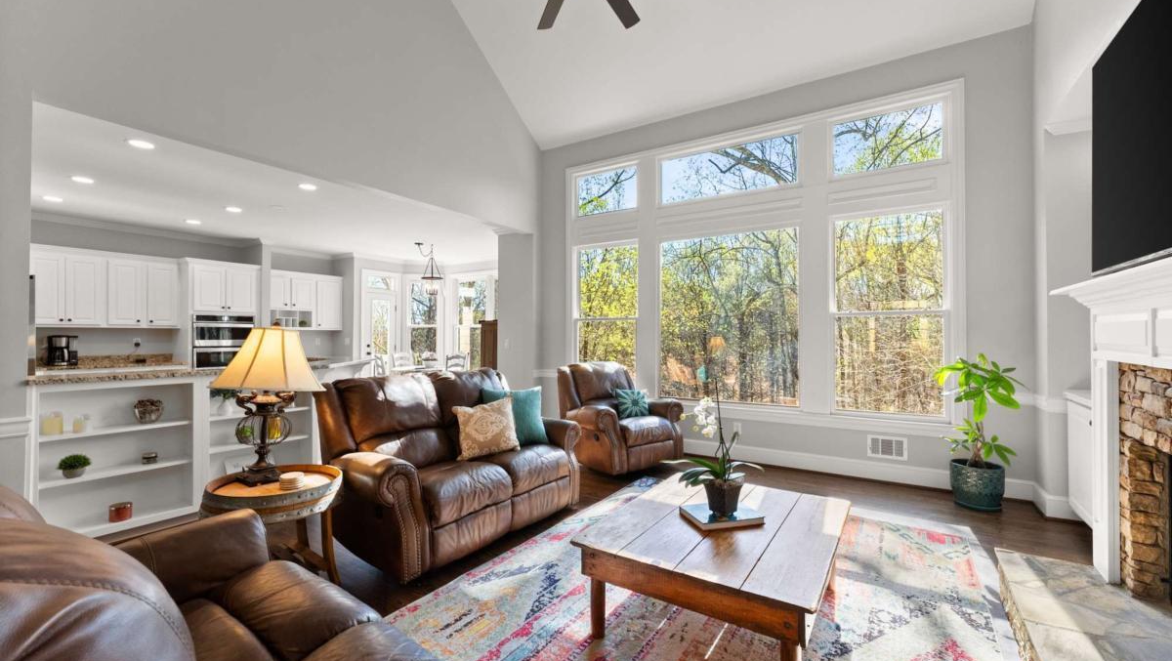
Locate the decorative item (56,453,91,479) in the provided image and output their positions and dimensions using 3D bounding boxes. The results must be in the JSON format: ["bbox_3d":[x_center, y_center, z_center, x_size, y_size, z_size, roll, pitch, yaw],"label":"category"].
[{"bbox_3d":[-3.257,0.866,2.901,0.140,0.135,0.140,-1,-1,31],"label":"decorative item"}]

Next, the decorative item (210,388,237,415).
[{"bbox_3d":[-2.808,0.547,3.529,0.140,0.220,0.150,0,-1,32],"label":"decorative item"}]

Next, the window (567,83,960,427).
[{"bbox_3d":[1.417,-0.607,4.679,3.860,2.860,0.120,-1,-1,31],"label":"window"}]

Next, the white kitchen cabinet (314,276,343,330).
[{"bbox_3d":[-4.899,-0.495,8.544,0.320,0.990,0.510,-1,-1,31],"label":"white kitchen cabinet"}]

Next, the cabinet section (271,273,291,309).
[{"bbox_3d":[-5.104,-0.638,7.484,0.330,0.599,0.350,0,0,33],"label":"cabinet section"}]

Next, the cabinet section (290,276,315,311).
[{"bbox_3d":[-4.909,-0.642,7.783,0.330,0.601,0.378,0,0,33],"label":"cabinet section"}]

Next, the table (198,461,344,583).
[{"bbox_3d":[-1.501,1.020,2.218,0.570,0.600,0.570,0,-1,32],"label":"table"}]

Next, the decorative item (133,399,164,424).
[{"bbox_3d":[-3.070,0.572,3.203,0.155,0.170,0.155,0,-1,32],"label":"decorative item"}]

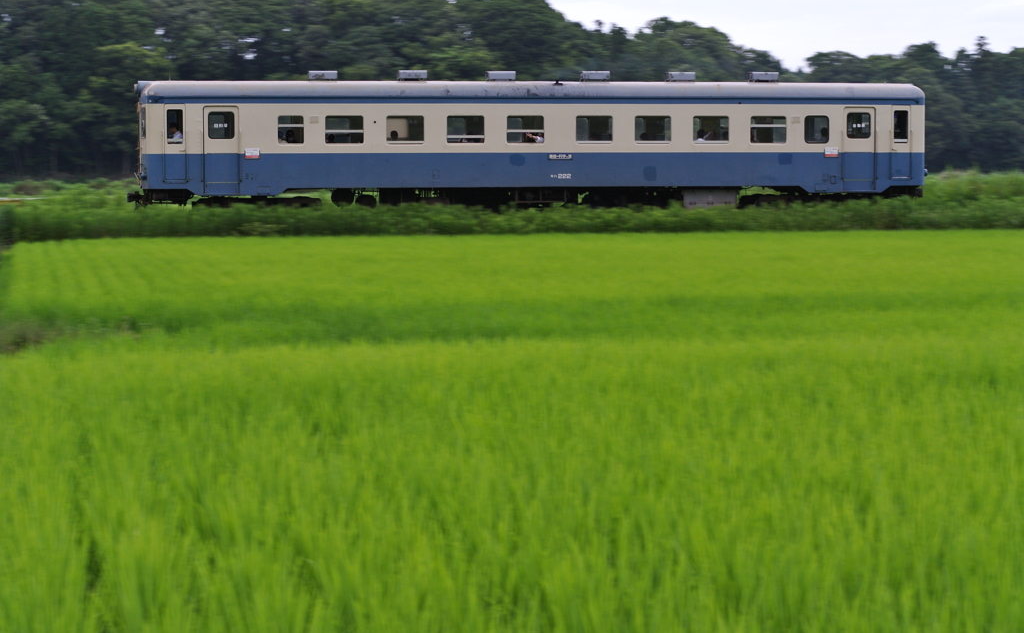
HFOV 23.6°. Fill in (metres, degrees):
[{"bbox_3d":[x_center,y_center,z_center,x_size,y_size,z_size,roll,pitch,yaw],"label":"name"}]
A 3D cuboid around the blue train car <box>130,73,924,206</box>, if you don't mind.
[{"bbox_3d":[0.611,-4.173,60.991,19.800,3.780,2.850,-1,5,-11],"label":"blue train car"}]

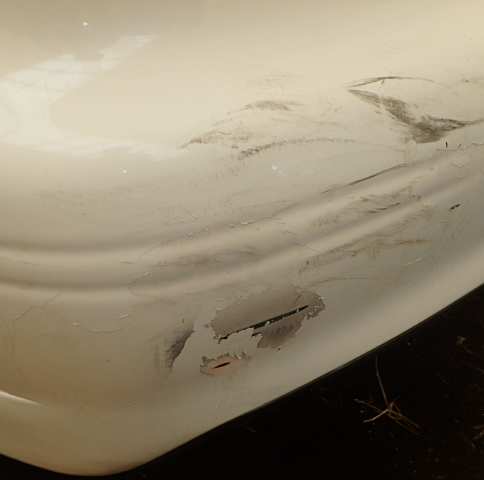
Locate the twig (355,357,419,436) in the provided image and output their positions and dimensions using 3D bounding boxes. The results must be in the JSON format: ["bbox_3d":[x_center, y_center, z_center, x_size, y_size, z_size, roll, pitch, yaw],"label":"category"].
[{"bbox_3d":[0.202,0.228,0.939,0.080,0.025,0.145,-10,38,-13],"label":"twig"}]

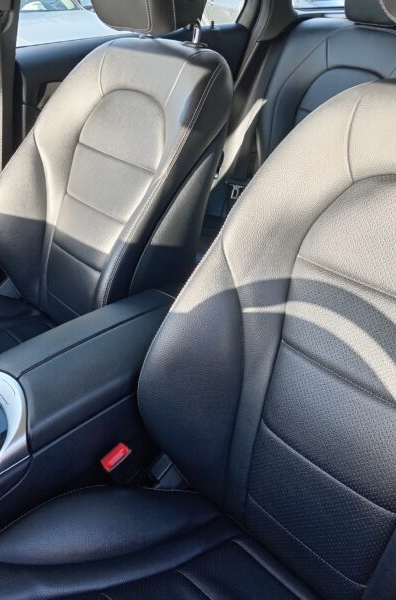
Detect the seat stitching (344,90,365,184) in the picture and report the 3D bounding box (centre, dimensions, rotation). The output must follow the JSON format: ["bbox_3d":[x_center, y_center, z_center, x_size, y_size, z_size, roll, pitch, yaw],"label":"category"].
[{"bbox_3d":[0.197,-0.203,0.727,0.020,0.117,0.018,5,-3,41],"label":"seat stitching"}]

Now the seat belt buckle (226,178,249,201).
[{"bbox_3d":[0.123,-0.340,1.780,0.060,0.068,0.020,4,34,10],"label":"seat belt buckle"}]

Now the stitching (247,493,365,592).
[{"bbox_3d":[0.136,0.318,0.767,0.018,0.013,0.194,-10,29,-44],"label":"stitching"}]

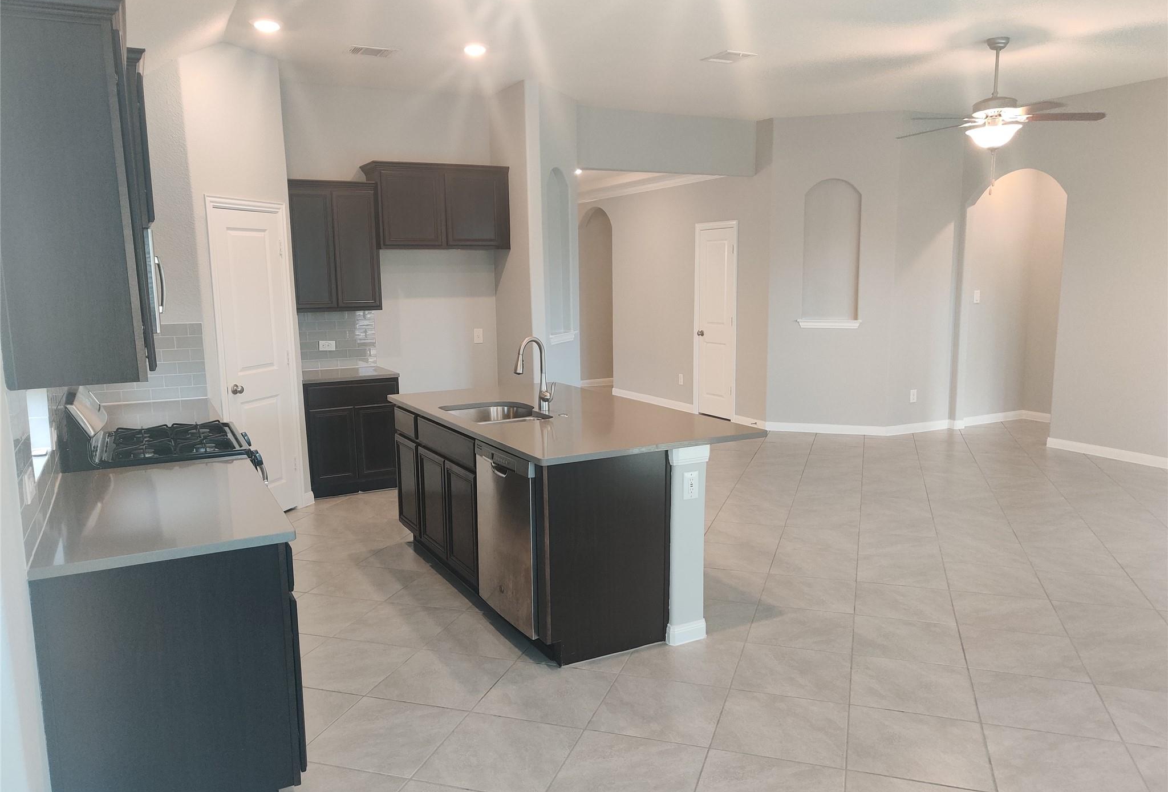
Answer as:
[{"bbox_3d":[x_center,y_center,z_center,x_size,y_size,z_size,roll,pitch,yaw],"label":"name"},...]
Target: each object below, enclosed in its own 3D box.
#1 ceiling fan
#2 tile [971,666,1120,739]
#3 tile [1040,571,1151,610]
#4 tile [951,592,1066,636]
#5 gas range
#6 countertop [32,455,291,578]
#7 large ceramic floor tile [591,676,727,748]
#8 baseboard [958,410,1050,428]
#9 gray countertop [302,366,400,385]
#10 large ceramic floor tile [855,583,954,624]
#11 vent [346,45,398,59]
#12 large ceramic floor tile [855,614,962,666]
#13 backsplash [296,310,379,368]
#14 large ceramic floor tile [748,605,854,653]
[{"bbox_3d":[2.553,-1.866,5.628,1.290,0.675,1.290,2,9,17],"label":"ceiling fan"},{"bbox_3d":[1.750,1.178,3.511,0.457,0.010,0.457,2,9,17],"label":"tile"},{"bbox_3d":[2.649,1.010,4.746,0.465,0.010,0.465,2,9,17],"label":"tile"},{"bbox_3d":[2.050,1.057,4.433,0.462,0.010,0.462,2,9,17],"label":"tile"},{"bbox_3d":[-1.867,0.553,4.079,0.740,1.170,0.760,-5,9,-27],"label":"gas range"},{"bbox_3d":[-1.440,0.373,3.118,0.675,0.034,1.160,-5,10,-27],"label":"countertop"},{"bbox_3d":[0.295,1.218,3.536,0.465,0.010,0.465,2,9,17],"label":"large ceramic floor tile"},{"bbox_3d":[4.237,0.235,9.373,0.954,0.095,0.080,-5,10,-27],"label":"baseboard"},{"bbox_3d":[-1.833,-0.165,6.927,0.700,0.030,0.640,-5,10,-27],"label":"gray countertop"},{"bbox_3d":[1.590,1.028,4.526,0.457,0.010,0.457,2,9,17],"label":"large ceramic floor tile"},{"bbox_3d":[-1.353,-2.182,5.801,0.290,0.020,0.225,-5,9,-27],"label":"vent"},{"bbox_3d":[1.448,1.094,4.085,0.457,0.010,0.457,2,9,17],"label":"large ceramic floor tile"},{"bbox_3d":[-1.922,-0.440,7.054,0.640,0.456,0.012,-5,9,-27],"label":"backsplash"},{"bbox_3d":[1.008,1.081,4.224,0.457,0.010,0.457,2,9,17],"label":"large ceramic floor tile"}]

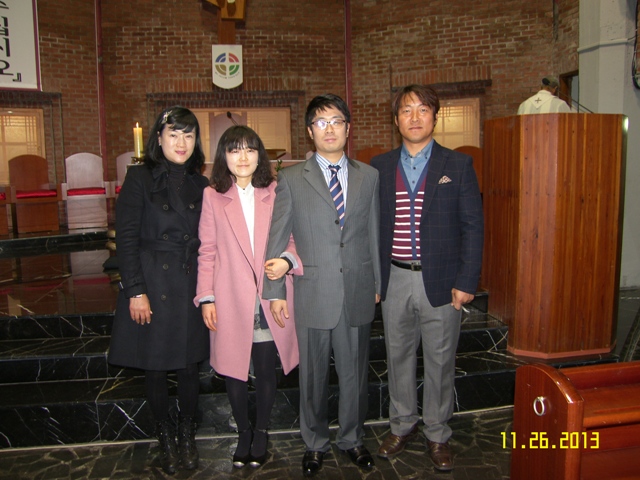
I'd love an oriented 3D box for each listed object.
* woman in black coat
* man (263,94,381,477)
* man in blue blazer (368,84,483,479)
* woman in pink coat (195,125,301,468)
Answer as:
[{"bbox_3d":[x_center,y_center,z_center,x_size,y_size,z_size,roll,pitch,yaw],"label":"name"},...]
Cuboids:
[{"bbox_3d":[-0.743,0.235,2.397,0.470,1.660,0.310,-3,8,-10],"label":"woman in black coat"},{"bbox_3d":[0.007,0.213,2.412,0.540,1.730,0.320,-3,8,-10],"label":"man"},{"bbox_3d":[0.498,0.176,2.432,0.530,1.755,0.320,0,8,12],"label":"man in blue blazer"},{"bbox_3d":[-0.345,0.265,2.460,0.490,1.590,0.320,-2,8,-3],"label":"woman in pink coat"}]

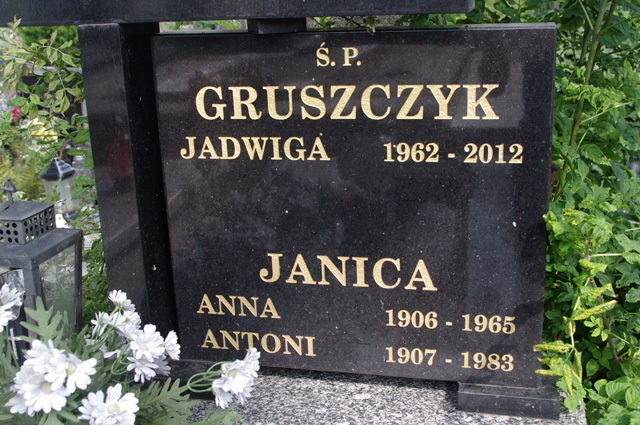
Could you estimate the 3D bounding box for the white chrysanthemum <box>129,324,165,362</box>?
[{"bbox_3d":[-0.256,0.193,1.100,0.053,0.053,0.030,-1,-18,3],"label":"white chrysanthemum"}]

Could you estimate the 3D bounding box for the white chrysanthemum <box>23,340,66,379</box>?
[{"bbox_3d":[-0.376,0.201,1.020,0.052,0.050,0.030,-1,-21,3],"label":"white chrysanthemum"}]

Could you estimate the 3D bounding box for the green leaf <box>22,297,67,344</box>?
[{"bbox_3d":[-0.382,0.152,1.030,0.060,0.070,0.020,-3,-24,-4],"label":"green leaf"}]

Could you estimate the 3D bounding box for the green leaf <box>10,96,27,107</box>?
[{"bbox_3d":[-0.647,-0.238,1.600,0.036,0.021,0.014,-4,-23,-8],"label":"green leaf"}]

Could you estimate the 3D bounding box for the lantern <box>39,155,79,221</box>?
[{"bbox_3d":[-0.905,-0.084,2.600,0.092,0.210,0.092,3,20,19],"label":"lantern"}]

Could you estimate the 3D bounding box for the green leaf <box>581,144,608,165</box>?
[{"bbox_3d":[0.471,-0.099,1.280,0.054,0.025,0.014,34,-14,17],"label":"green leaf"}]

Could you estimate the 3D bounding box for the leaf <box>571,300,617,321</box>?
[{"bbox_3d":[0.403,0.145,1.100,0.071,0.020,0.020,-21,-13,1],"label":"leaf"}]

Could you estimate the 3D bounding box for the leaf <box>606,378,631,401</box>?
[{"bbox_3d":[0.488,0.290,1.220,0.040,0.014,0.036,0,60,7],"label":"leaf"}]

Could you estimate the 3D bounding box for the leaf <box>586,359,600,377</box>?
[{"bbox_3d":[0.484,0.274,1.320,0.025,0.032,0.012,2,-23,13],"label":"leaf"}]

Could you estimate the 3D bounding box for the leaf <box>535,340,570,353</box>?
[{"bbox_3d":[0.343,0.198,1.100,0.054,0.018,0.018,3,-11,7],"label":"leaf"}]

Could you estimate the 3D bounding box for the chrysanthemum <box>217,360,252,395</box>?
[{"bbox_3d":[-0.127,0.246,1.110,0.047,0.048,0.030,4,-16,19],"label":"chrysanthemum"}]

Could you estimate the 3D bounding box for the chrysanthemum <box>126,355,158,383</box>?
[{"bbox_3d":[-0.262,0.230,1.100,0.045,0.042,0.030,2,-26,14],"label":"chrysanthemum"}]

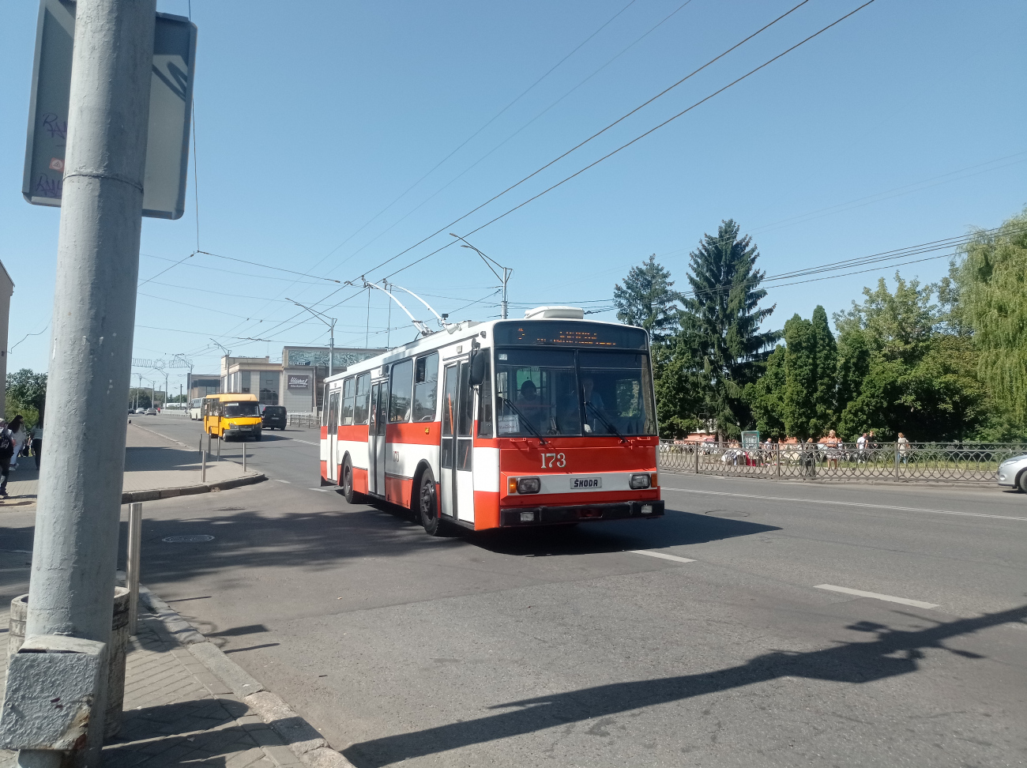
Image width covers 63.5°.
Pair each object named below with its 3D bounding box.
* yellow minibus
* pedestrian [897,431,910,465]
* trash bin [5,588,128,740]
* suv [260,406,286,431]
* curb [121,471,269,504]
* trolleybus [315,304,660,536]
[{"bbox_3d":[-16.450,1.960,48.600,2.050,2.620,5.700,2,-4,-30],"label":"yellow minibus"},{"bbox_3d":[18.700,3.140,39.800,0.550,1.640,0.480,0,-3,6],"label":"pedestrian"},{"bbox_3d":[-2.070,1.303,3.864,0.490,0.615,0.490,1,-3,0],"label":"trash bin"},{"bbox_3d":[-19.200,2.680,65.500,1.880,1.880,4.800,2,-4,-25],"label":"suv"},{"bbox_3d":[-8.050,2.660,21.500,0.500,0.200,7.300,0,-3,7],"label":"curb"},{"bbox_3d":[-1.315,0.796,15.358,2.500,3.200,11.340,1,-3,-23],"label":"trolleybus"}]

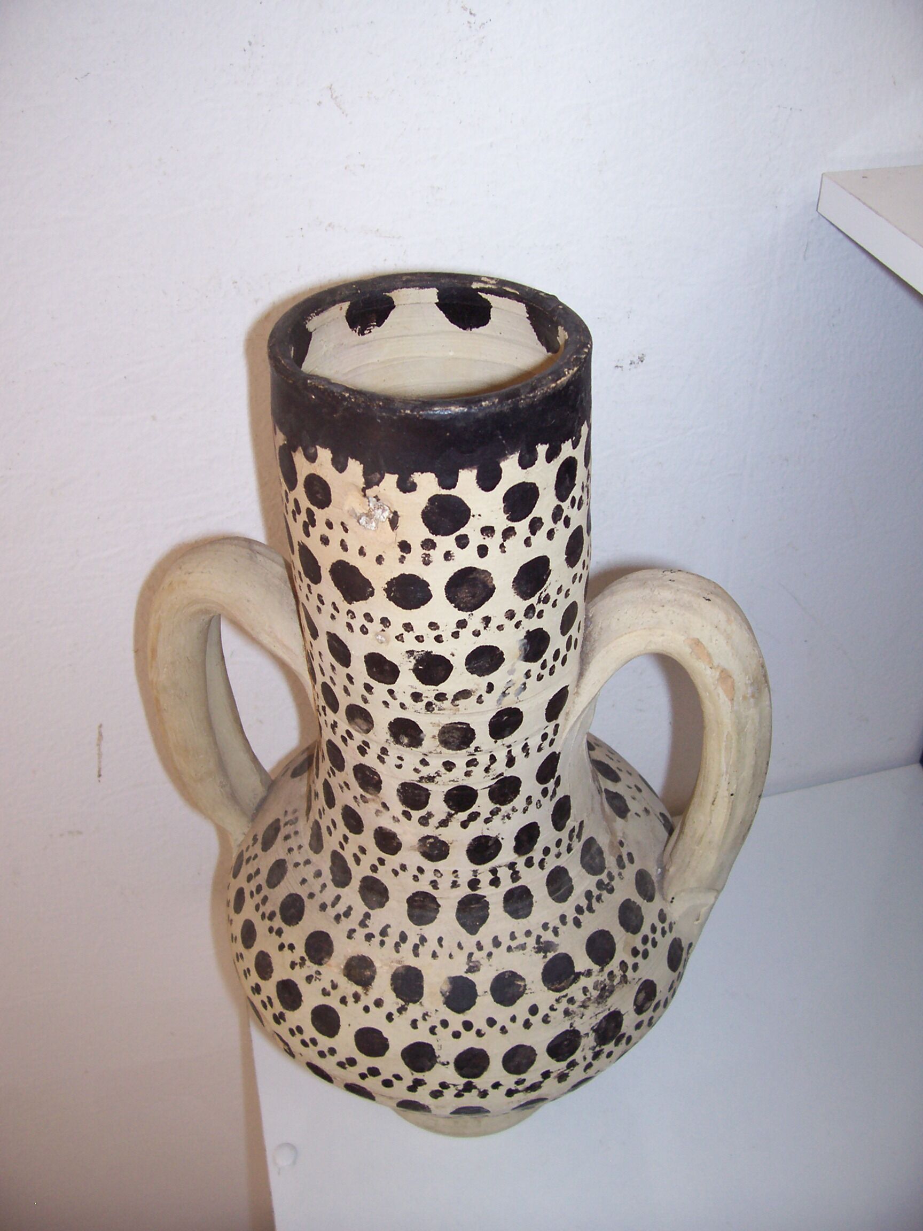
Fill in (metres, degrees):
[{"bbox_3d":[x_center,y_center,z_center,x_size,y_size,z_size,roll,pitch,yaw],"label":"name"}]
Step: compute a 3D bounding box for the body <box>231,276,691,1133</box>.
[{"bbox_3d":[-0.004,0.067,0.521,0.216,0.403,0.216,4,39,7],"label":"body"}]

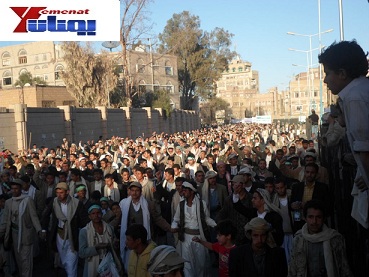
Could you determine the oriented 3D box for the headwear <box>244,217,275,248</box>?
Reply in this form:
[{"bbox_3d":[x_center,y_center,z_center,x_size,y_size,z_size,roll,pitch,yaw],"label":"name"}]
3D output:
[{"bbox_3d":[0.713,0.884,5.400,0.280,0.270,0.260,-1,2,-6],"label":"headwear"}]

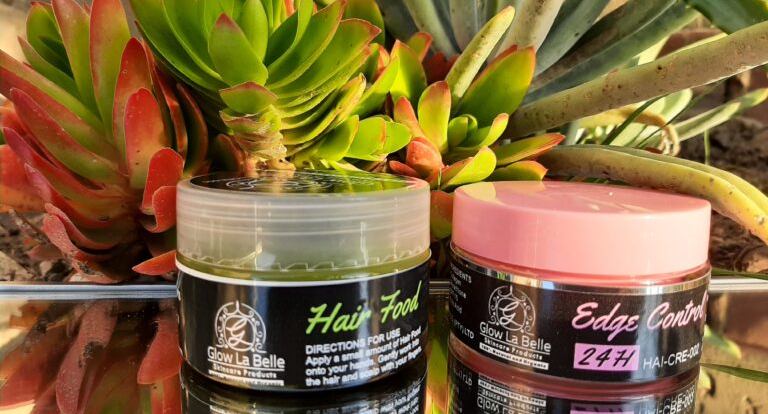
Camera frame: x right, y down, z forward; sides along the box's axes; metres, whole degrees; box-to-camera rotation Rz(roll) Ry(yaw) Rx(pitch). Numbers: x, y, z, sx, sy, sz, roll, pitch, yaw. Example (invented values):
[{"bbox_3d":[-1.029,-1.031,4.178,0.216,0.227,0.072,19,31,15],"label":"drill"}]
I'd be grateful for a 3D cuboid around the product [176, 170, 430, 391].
[{"bbox_3d":[-0.023,0.016,0.172,0.073,0.049,0.073,-1,9,-8],"label":"product"}]

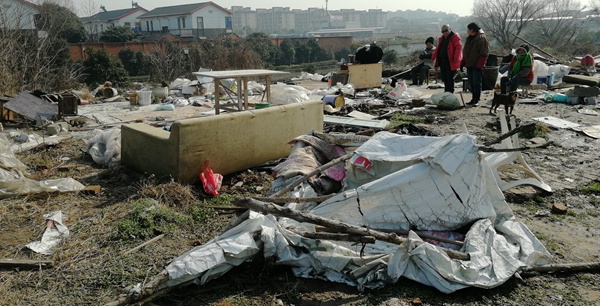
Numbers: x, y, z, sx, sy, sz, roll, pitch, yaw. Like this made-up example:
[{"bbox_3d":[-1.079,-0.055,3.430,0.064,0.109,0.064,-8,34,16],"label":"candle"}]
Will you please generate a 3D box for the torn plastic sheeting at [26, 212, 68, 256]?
[{"bbox_3d":[-2.000,0.609,3.699,0.290,0.130,0.560,-5,16,-20],"label":"torn plastic sheeting"}]

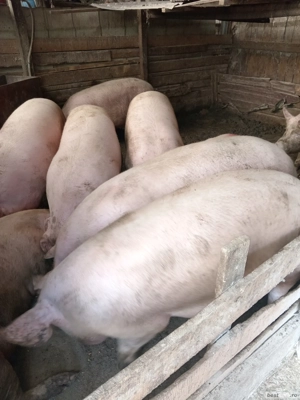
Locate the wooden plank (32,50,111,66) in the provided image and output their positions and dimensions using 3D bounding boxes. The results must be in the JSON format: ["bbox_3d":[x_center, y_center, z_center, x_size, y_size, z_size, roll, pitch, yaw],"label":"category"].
[{"bbox_3d":[-0.942,-1.780,3.601,1.047,0.127,0.030,-21,37,-32],"label":"wooden plank"}]

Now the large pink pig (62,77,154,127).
[{"bbox_3d":[-0.508,-0.952,3.367,0.440,0.780,1.500,24,38,34],"label":"large pink pig"}]

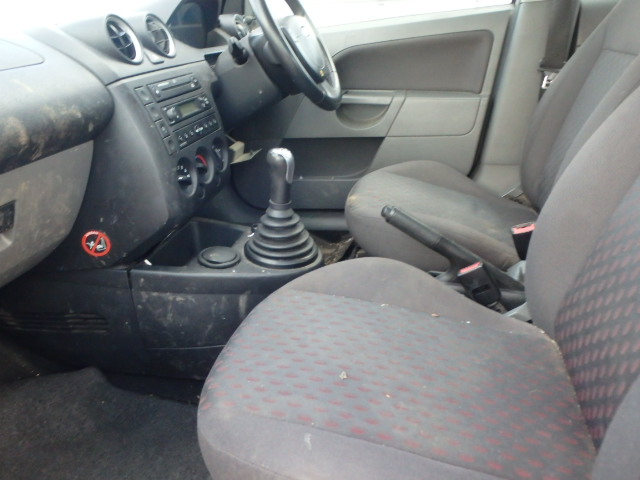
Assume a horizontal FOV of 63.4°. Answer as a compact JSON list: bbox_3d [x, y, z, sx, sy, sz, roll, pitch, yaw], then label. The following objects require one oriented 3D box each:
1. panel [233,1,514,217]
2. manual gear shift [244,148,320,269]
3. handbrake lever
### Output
[{"bbox_3d":[0.087,-0.354,1.517,0.820,0.600,0.100,4,25,13],"label":"panel"},{"bbox_3d":[-0.072,-0.065,0.940,0.142,0.208,0.140,-2,25,1],"label":"manual gear shift"},{"bbox_3d":[0.231,0.034,0.906,0.305,0.054,0.042,30,28,0],"label":"handbrake lever"}]

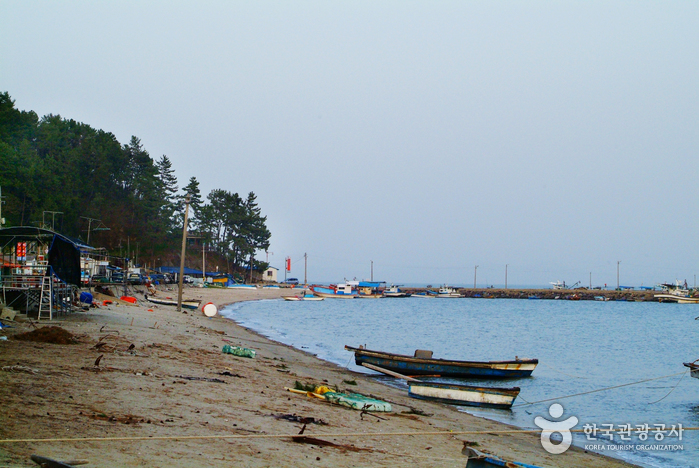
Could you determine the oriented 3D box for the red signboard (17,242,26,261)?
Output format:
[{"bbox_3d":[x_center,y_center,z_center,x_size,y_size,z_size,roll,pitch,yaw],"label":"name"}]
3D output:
[{"bbox_3d":[-25.409,1.356,125.000,0.760,1.400,0.120,1,-2,-9],"label":"red signboard"}]

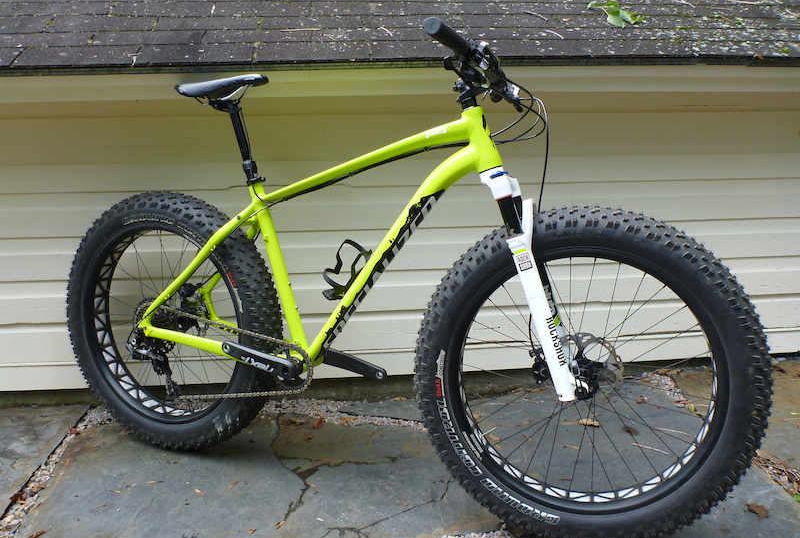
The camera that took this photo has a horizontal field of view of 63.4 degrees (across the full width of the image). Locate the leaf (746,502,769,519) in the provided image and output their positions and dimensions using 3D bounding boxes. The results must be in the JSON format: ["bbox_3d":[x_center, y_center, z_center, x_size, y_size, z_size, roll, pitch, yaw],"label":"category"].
[{"bbox_3d":[0.848,0.575,1.535,0.034,0.011,0.050,-5,11,-29],"label":"leaf"}]

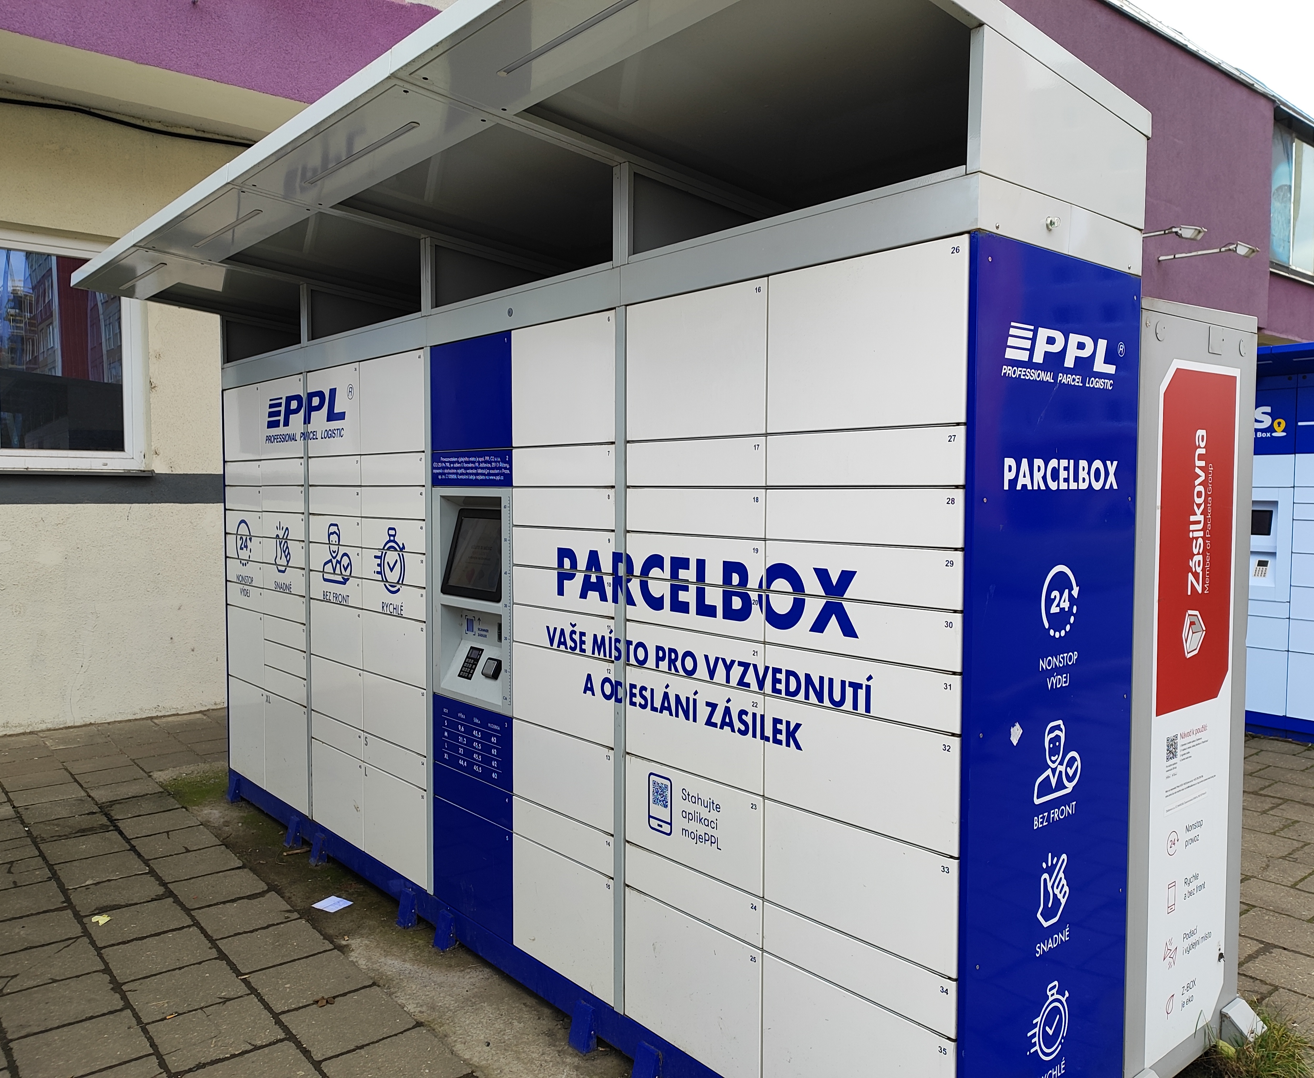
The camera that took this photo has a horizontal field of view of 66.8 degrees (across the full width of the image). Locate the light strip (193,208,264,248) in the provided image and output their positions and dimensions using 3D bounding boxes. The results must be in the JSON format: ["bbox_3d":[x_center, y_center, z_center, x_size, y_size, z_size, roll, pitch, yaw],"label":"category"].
[{"bbox_3d":[-1.483,-1.065,3.418,0.026,0.018,0.655,3,0,-41],"label":"light strip"}]

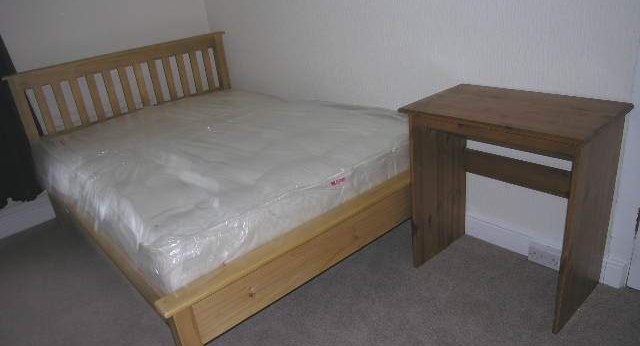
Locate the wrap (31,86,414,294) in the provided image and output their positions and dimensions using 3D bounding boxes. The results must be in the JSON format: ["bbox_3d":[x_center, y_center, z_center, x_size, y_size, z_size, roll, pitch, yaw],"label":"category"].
[{"bbox_3d":[-0.562,-0.124,2.364,1.360,0.220,1.890,-24,29,-35],"label":"wrap"}]

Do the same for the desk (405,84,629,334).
[{"bbox_3d":[0.724,0.100,1.752,0.414,0.744,0.665,-24,29,-35],"label":"desk"}]

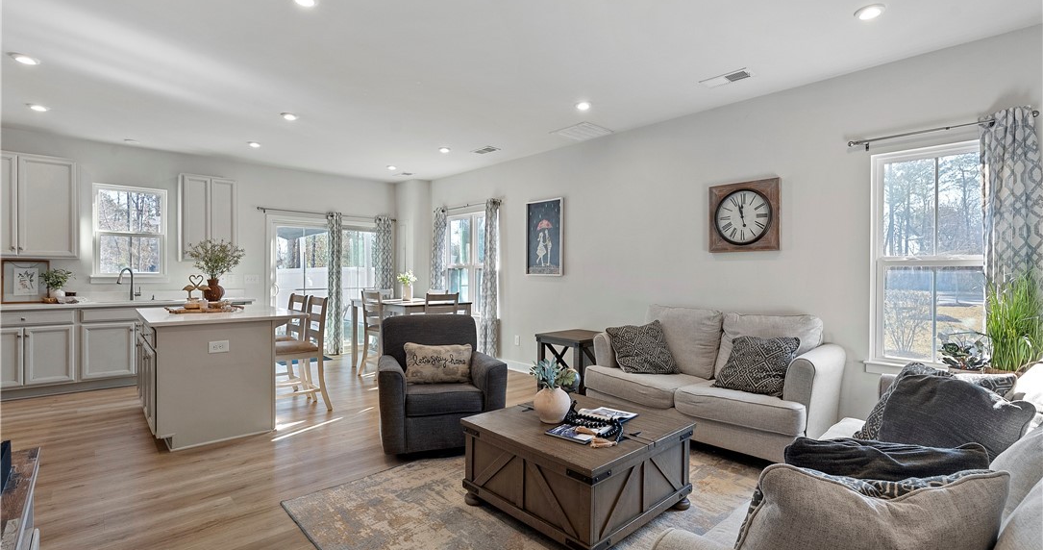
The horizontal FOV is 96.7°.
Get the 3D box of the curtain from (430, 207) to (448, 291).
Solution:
[{"bbox_3d":[-1.258,0.057,7.064,0.130,2.130,0.420,0,0,-43],"label":"curtain"}]

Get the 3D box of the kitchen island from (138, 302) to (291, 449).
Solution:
[{"bbox_3d":[-2.699,0.776,4.098,1.030,0.914,1.660,0,0,-43],"label":"kitchen island"}]

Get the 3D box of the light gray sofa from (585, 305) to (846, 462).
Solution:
[{"bbox_3d":[1.440,0.783,3.627,0.920,0.980,1.670,0,1,-42],"label":"light gray sofa"}]

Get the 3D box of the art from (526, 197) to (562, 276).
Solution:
[{"bbox_3d":[0.278,-0.445,5.612,0.035,0.910,0.620,0,1,-42],"label":"art"}]

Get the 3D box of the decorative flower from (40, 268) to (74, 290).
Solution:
[{"bbox_3d":[-4.867,0.045,4.860,0.250,0.240,0.240,0,1,-42],"label":"decorative flower"}]

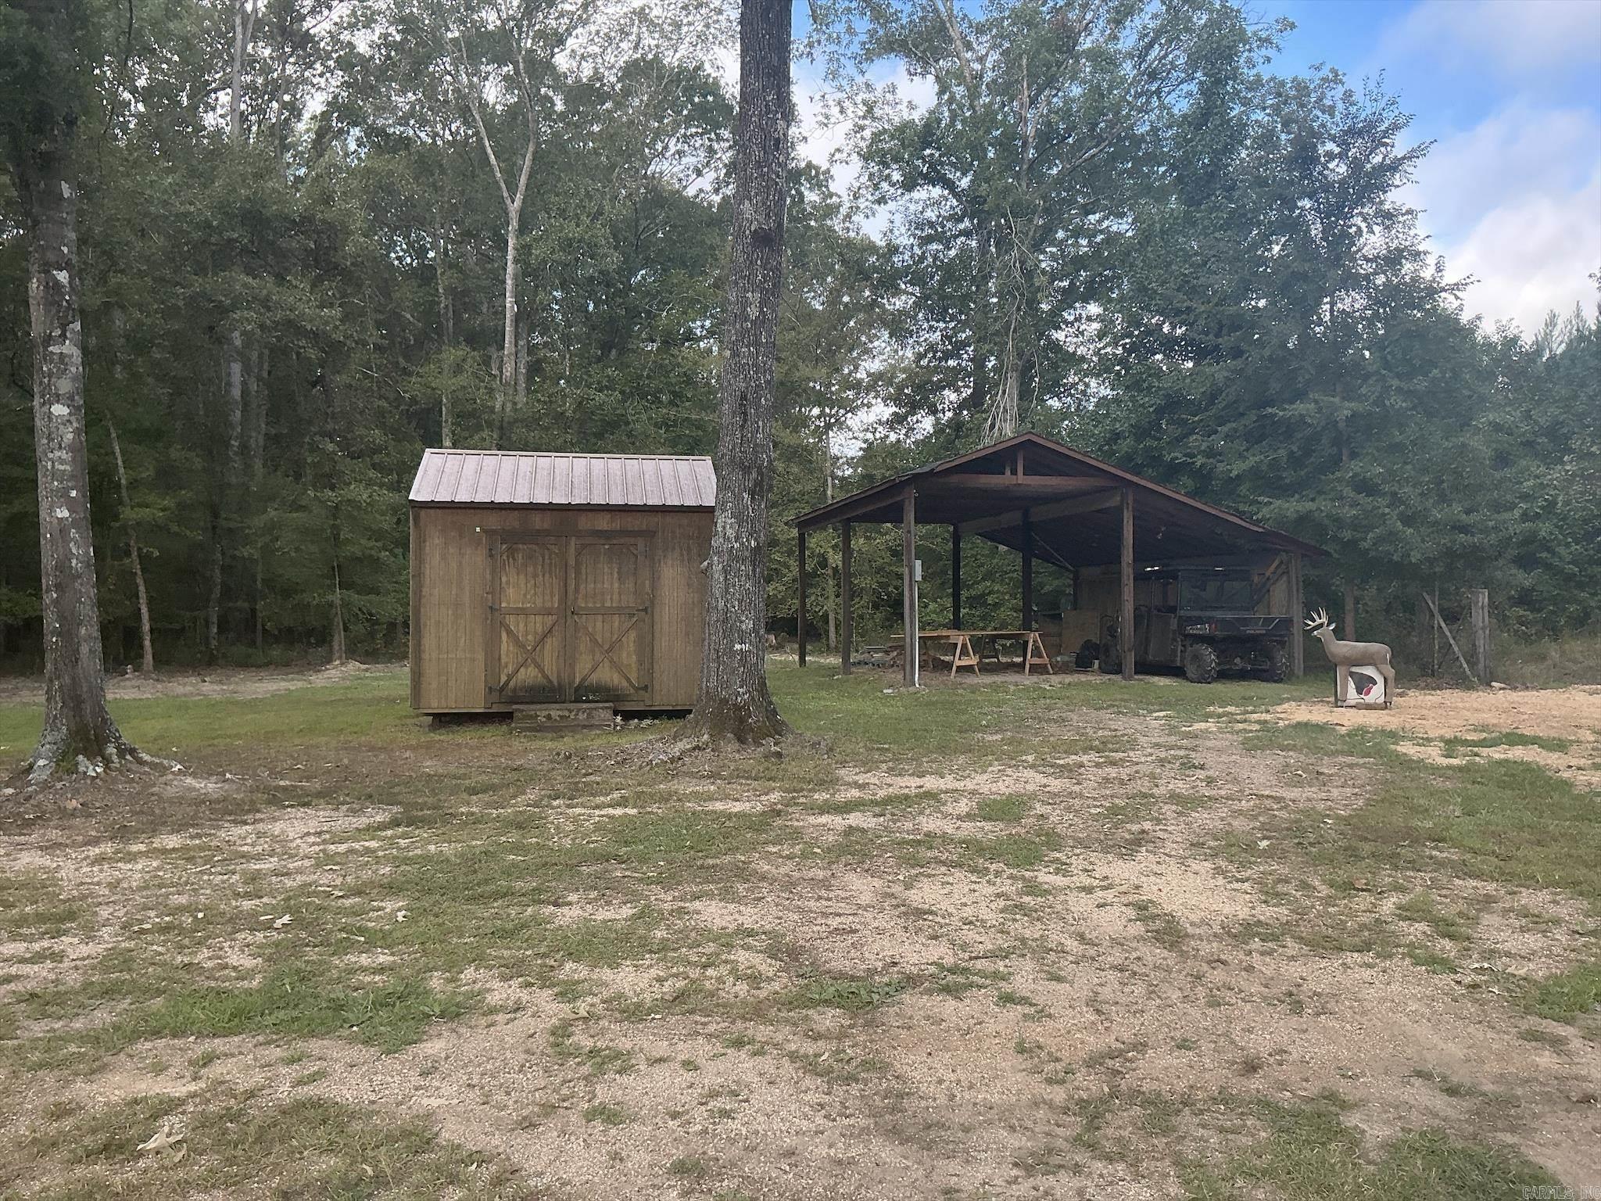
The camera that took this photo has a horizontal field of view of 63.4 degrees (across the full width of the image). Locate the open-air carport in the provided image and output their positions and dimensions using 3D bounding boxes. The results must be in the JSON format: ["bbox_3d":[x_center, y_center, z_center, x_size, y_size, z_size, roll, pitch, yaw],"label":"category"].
[{"bbox_3d":[4.375,-0.652,26.332,7.390,4.139,10.500,0,0,-10],"label":"open-air carport"}]

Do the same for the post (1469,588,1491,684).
[{"bbox_3d":[11.023,0.578,21.000,0.230,1.500,0.210,0,0,18],"label":"post"}]

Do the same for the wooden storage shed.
[{"bbox_3d":[-3.068,-0.321,17.302,3.745,3.350,3.200,0,0,-10],"label":"wooden storage shed"}]

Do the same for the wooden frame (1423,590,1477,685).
[{"bbox_3d":[10.938,0.621,21.800,0.880,1.560,0.200,0,0,6],"label":"wooden frame"}]

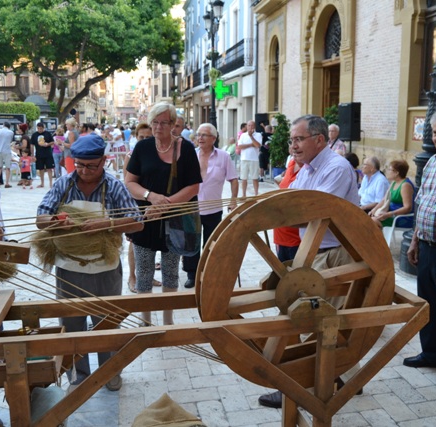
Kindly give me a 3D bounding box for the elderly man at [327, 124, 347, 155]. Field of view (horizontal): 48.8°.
[{"bbox_3d":[1.919,-0.628,7.909,0.500,1.648,0.340,6,11,29],"label":"elderly man"}]

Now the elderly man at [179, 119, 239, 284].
[{"bbox_3d":[-0.084,-0.068,4.749,0.520,1.626,0.360,5,11,26],"label":"elderly man"}]

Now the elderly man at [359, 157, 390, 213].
[{"bbox_3d":[1.953,-0.126,6.271,0.800,1.218,0.550,-6,12,-31],"label":"elderly man"}]

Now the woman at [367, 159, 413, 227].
[{"bbox_3d":[2.075,-0.017,5.743,0.640,1.240,0.490,-2,11,-13],"label":"woman"}]

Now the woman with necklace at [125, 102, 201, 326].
[{"bbox_3d":[-0.417,0.054,3.670,0.540,1.755,0.420,0,10,0],"label":"woman with necklace"}]

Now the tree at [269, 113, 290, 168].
[{"bbox_3d":[1.775,-2.075,13.854,0.620,1.590,0.620,1,11,7],"label":"tree"}]

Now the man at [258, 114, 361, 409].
[{"bbox_3d":[0.539,0.278,2.889,0.520,1.700,0.490,-3,11,-15],"label":"man"}]

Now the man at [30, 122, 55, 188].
[{"bbox_3d":[-4.646,-1.551,12.781,0.580,1.690,0.360,-1,11,-3],"label":"man"}]

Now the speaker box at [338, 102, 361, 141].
[{"bbox_3d":[2.354,-1.647,8.594,0.340,0.685,0.380,-6,12,-31],"label":"speaker box"}]

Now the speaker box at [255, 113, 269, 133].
[{"bbox_3d":[1.334,-2.670,14.558,0.430,0.680,0.400,6,11,29],"label":"speaker box"}]

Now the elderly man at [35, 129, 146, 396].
[{"bbox_3d":[-0.741,0.307,2.835,0.580,1.543,0.460,-1,10,-7],"label":"elderly man"}]

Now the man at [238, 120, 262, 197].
[{"bbox_3d":[0.680,-1.020,9.850,0.500,1.720,0.360,1,10,5],"label":"man"}]

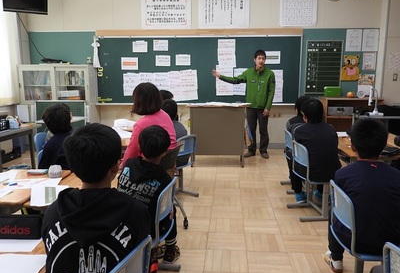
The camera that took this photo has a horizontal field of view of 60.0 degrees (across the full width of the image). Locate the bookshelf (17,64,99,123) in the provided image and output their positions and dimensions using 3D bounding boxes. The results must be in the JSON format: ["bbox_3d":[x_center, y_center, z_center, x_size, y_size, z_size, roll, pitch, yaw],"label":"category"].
[{"bbox_3d":[-2.520,-0.504,6.271,1.250,1.510,0.420,0,9,5],"label":"bookshelf"}]

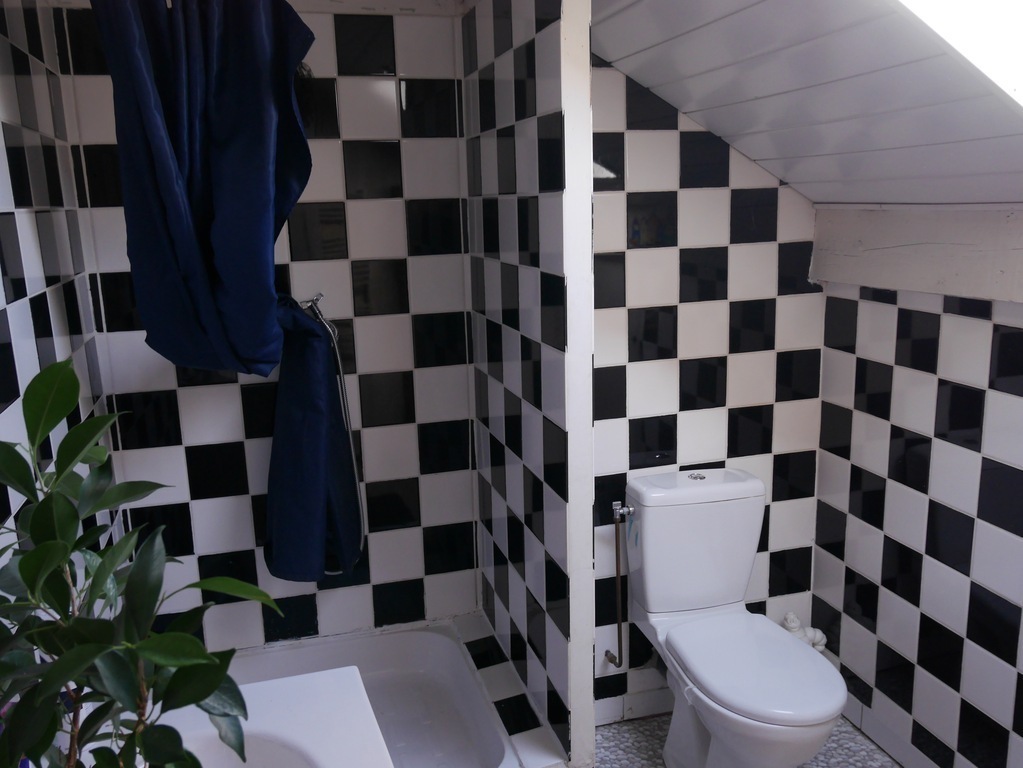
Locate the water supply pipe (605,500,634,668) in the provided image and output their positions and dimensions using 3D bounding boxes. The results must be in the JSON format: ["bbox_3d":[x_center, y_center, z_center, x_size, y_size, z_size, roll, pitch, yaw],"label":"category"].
[{"bbox_3d":[0.300,0.548,2.462,0.065,0.486,0.097,-5,12,-15],"label":"water supply pipe"}]

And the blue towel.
[{"bbox_3d":[-0.531,0.151,2.293,0.255,0.742,0.134,-5,12,-14],"label":"blue towel"}]

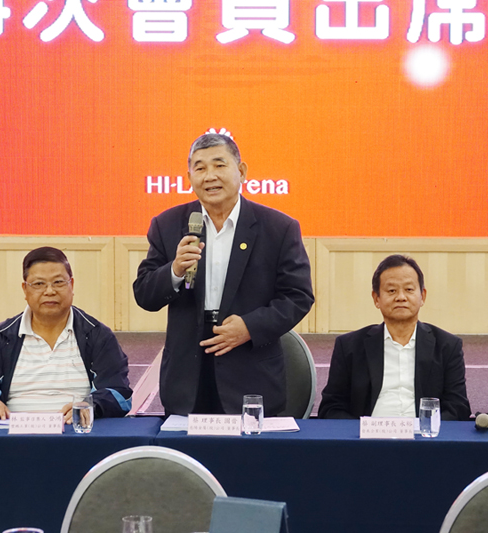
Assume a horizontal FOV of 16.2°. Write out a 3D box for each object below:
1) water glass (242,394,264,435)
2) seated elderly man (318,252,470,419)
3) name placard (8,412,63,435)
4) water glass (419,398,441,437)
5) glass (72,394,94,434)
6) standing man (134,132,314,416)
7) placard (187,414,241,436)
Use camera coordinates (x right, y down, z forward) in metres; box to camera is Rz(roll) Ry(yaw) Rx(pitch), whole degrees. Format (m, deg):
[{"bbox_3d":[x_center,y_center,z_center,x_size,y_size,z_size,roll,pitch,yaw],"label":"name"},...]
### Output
[{"bbox_3d":[0.031,0.468,5.389,0.065,0.119,0.065,0,2,2],"label":"water glass"},{"bbox_3d":[0.508,0.614,5.823,0.530,1.300,0.750,0,2,5],"label":"seated elderly man"},{"bbox_3d":[-0.651,0.492,5.384,0.170,0.066,0.060,0,2,2],"label":"name placard"},{"bbox_3d":[0.583,0.471,5.343,0.065,0.119,0.065,0,2,2],"label":"water glass"},{"bbox_3d":[-0.506,0.465,5.400,0.065,0.119,0.065,0,2,2],"label":"glass"},{"bbox_3d":[-0.067,0.398,5.931,0.605,1.719,0.420,0,2,7],"label":"standing man"},{"bbox_3d":[-0.092,0.494,5.377,0.170,0.066,0.060,0,2,2],"label":"placard"}]

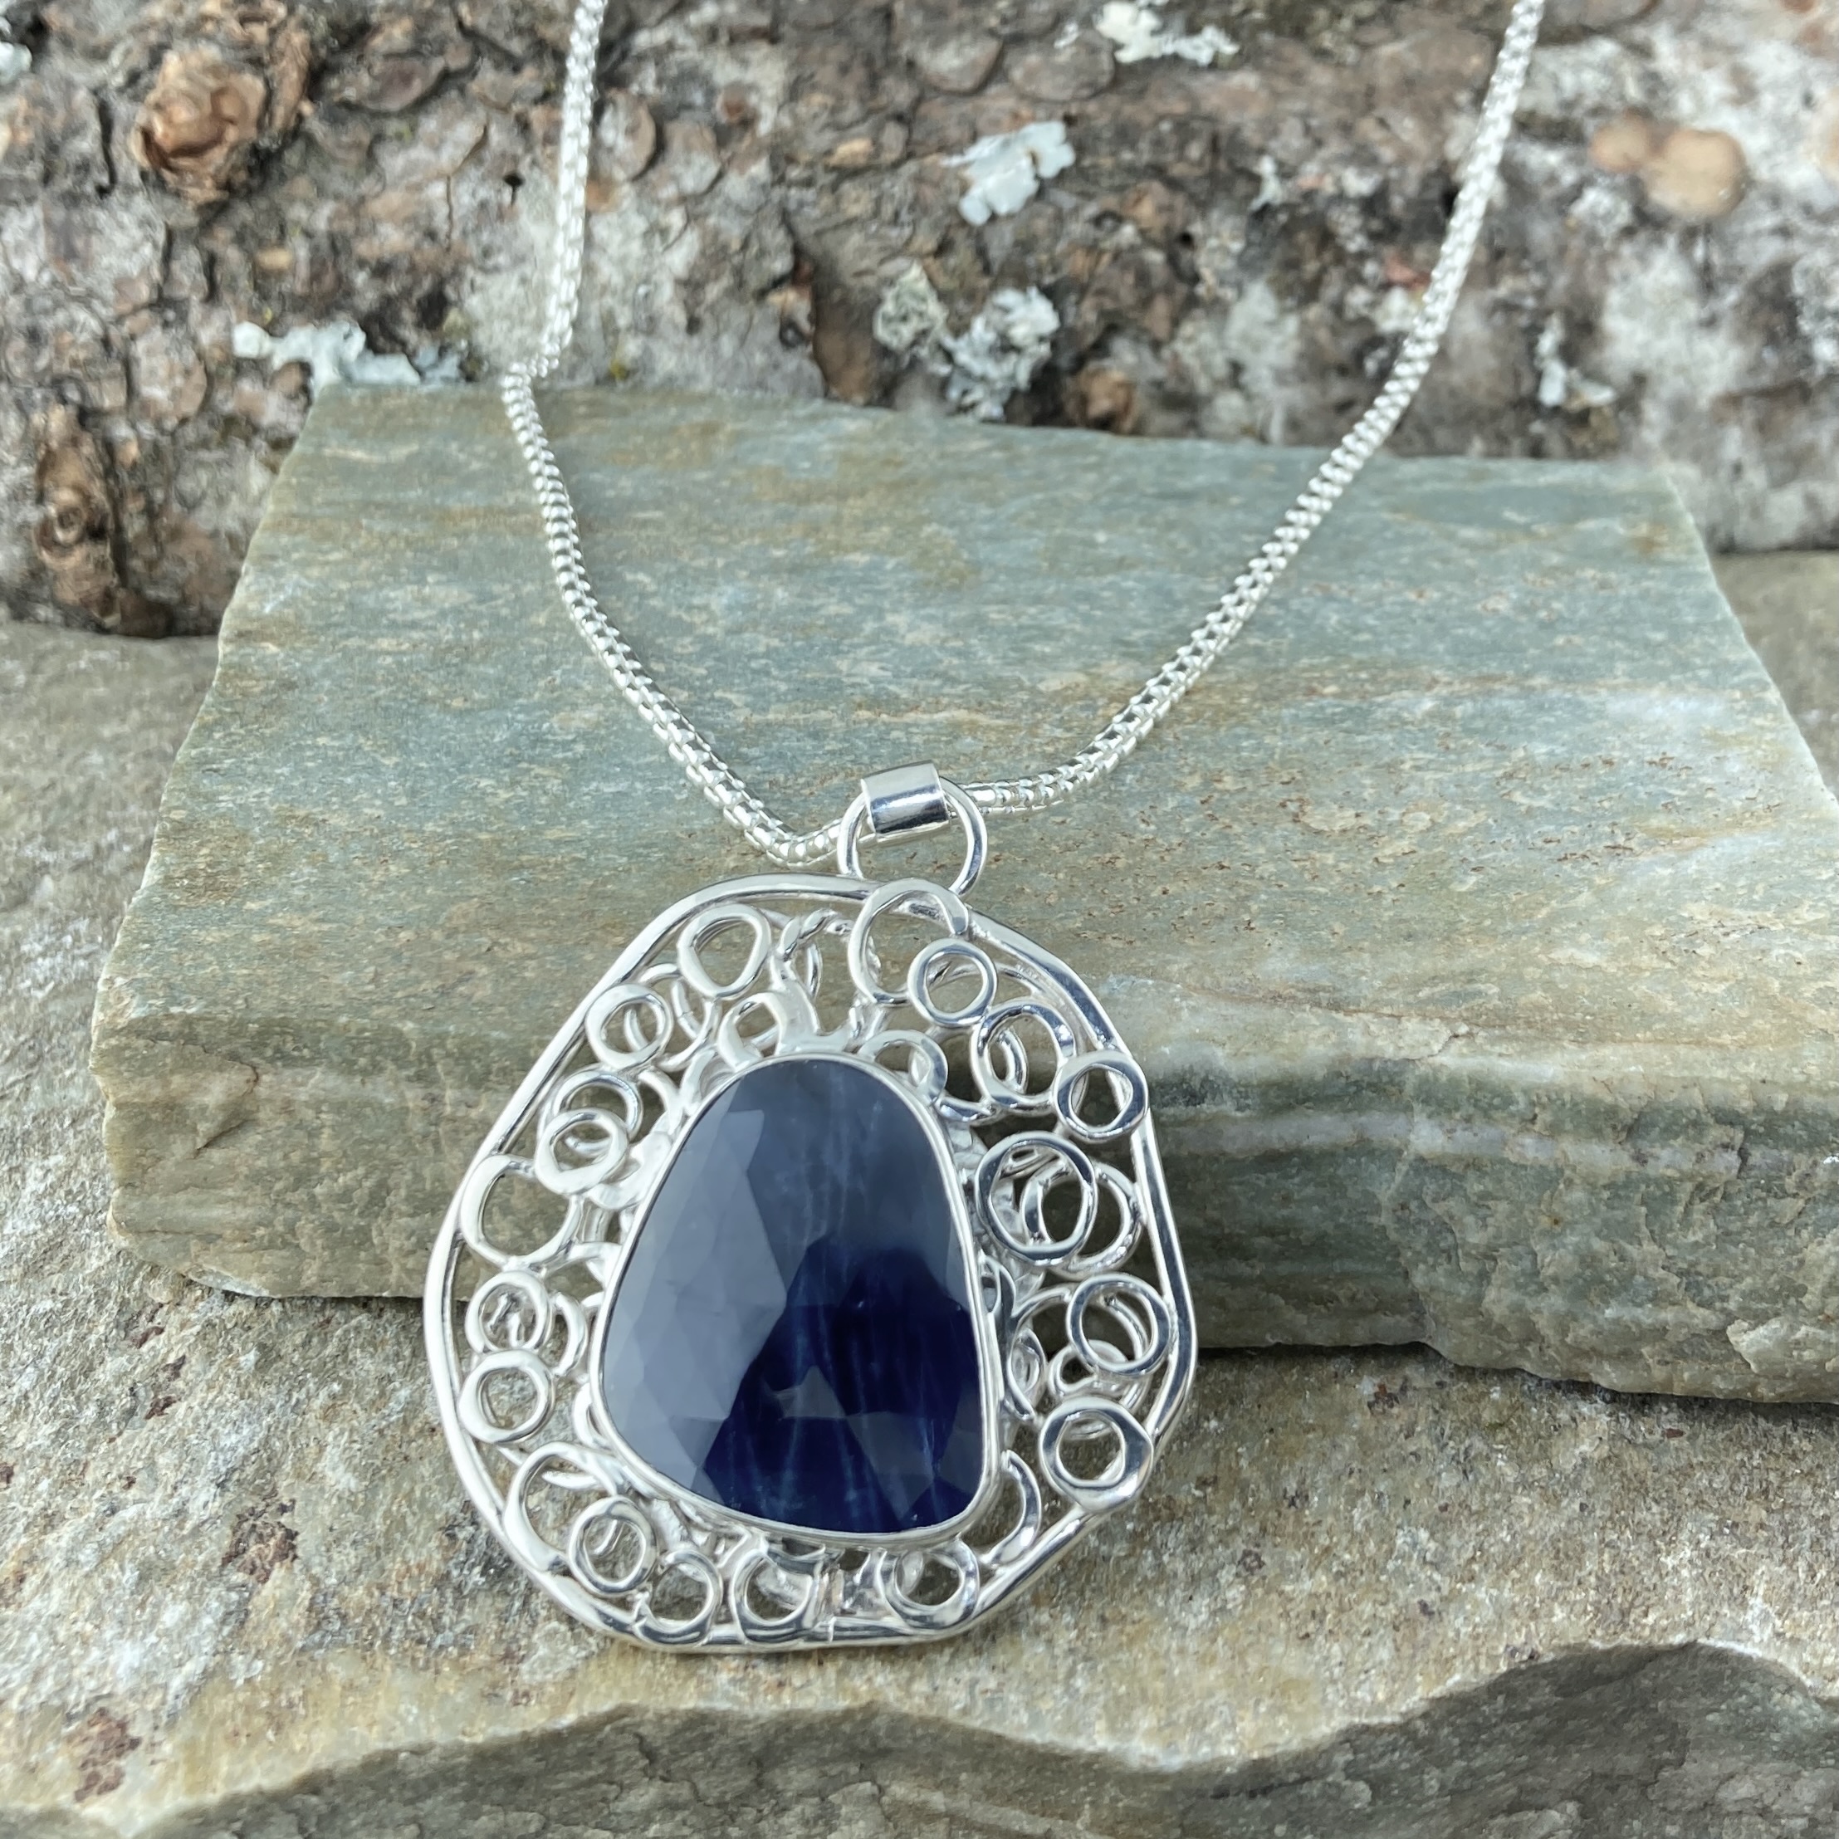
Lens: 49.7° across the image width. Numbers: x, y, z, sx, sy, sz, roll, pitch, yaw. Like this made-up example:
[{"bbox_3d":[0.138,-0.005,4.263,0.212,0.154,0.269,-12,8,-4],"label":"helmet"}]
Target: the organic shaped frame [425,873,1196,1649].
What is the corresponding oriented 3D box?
[{"bbox_3d":[-0.006,0.017,0.124,0.047,0.008,0.056,9,75,8],"label":"organic shaped frame"}]

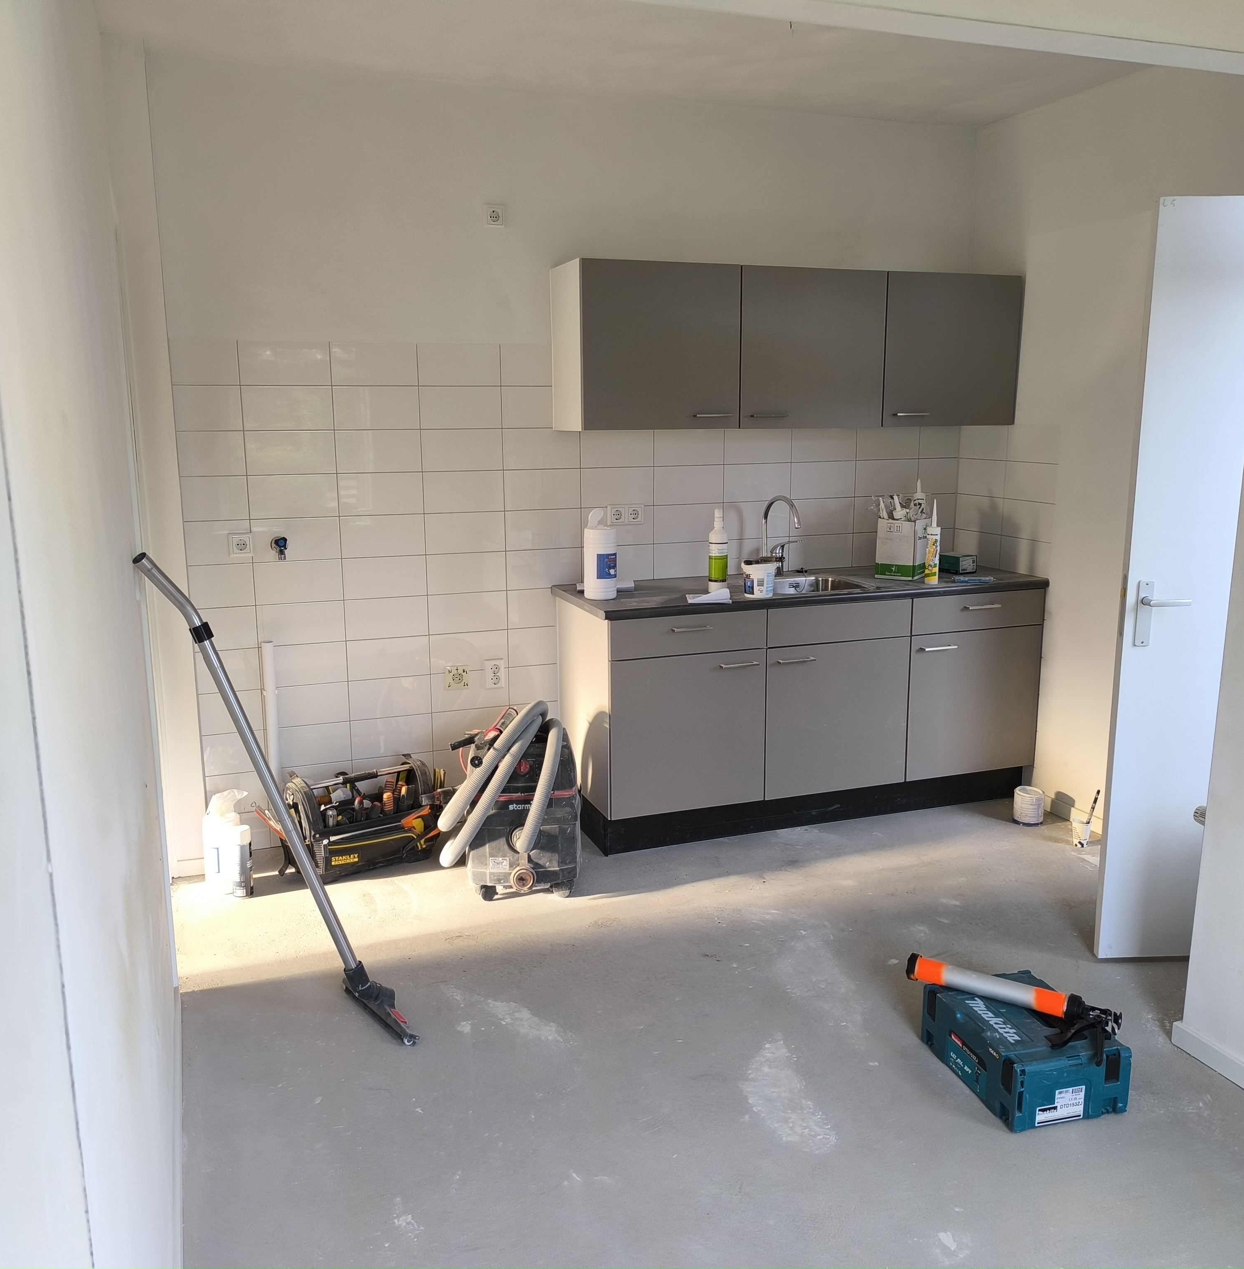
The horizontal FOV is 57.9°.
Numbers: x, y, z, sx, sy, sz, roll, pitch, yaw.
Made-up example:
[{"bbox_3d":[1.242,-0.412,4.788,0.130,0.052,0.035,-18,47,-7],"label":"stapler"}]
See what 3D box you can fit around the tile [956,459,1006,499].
[{"bbox_3d":[1.511,-0.653,4.715,0.010,0.148,0.300,-4,12,-20],"label":"tile"}]

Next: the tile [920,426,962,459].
[{"bbox_3d":[1.345,-0.818,4.768,0.192,0.147,0.010,-4,12,-20],"label":"tile"}]

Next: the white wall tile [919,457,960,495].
[{"bbox_3d":[1.354,-0.673,4.821,0.205,0.148,0.010,-4,12,-20],"label":"white wall tile"}]

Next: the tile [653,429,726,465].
[{"bbox_3d":[0.267,-0.737,4.408,0.299,0.149,0.010,-4,12,-20],"label":"tile"}]

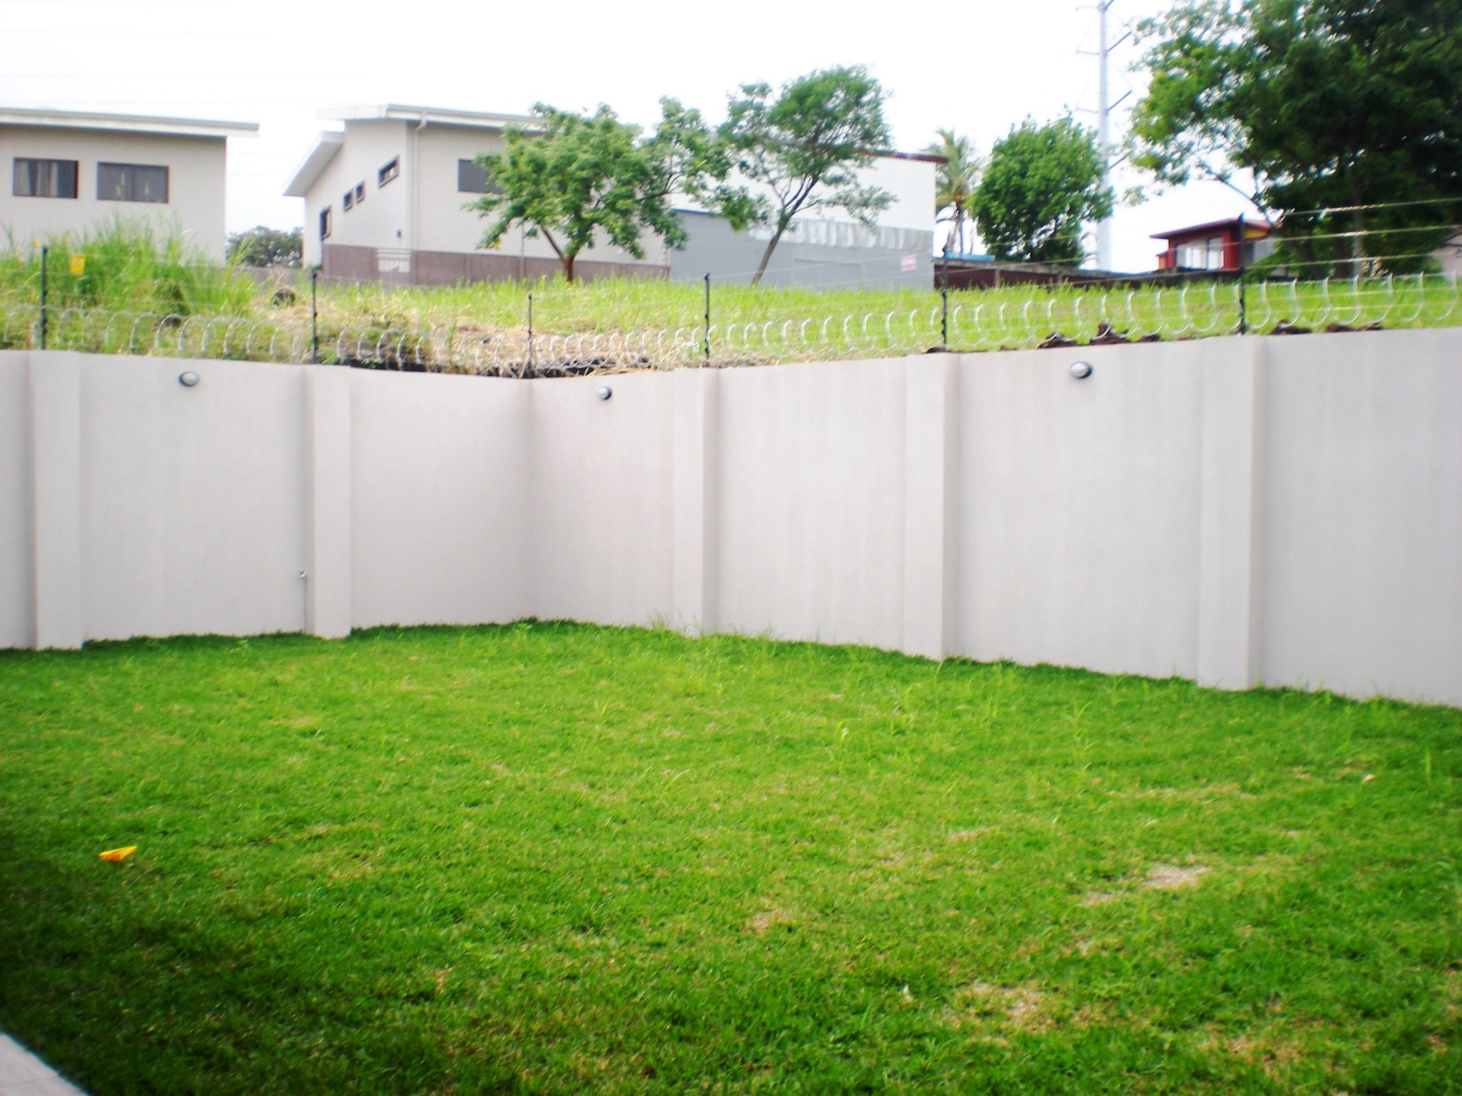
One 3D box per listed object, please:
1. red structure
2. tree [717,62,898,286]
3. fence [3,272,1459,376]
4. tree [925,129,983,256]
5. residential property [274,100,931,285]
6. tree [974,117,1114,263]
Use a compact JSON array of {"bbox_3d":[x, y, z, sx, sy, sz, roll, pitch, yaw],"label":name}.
[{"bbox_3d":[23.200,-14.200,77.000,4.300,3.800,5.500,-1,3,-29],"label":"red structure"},{"bbox_3d":[1.950,-9.500,41.000,4.300,5.600,4.300,0,2,0],"label":"tree"},{"bbox_3d":[-0.200,-2.100,16.000,12.800,0.500,5.000,1,2,14],"label":"fence"},{"bbox_3d":[12.500,-19.500,90.000,3.600,8.000,3.600,0,2,0],"label":"tree"},{"bbox_3d":[-4.500,-10.800,56.000,18.500,6.900,15.000,-1,3,-25],"label":"residential property"},{"bbox_3d":[12.700,-14.200,65.000,5.500,6.300,5.300,0,2,0],"label":"tree"}]

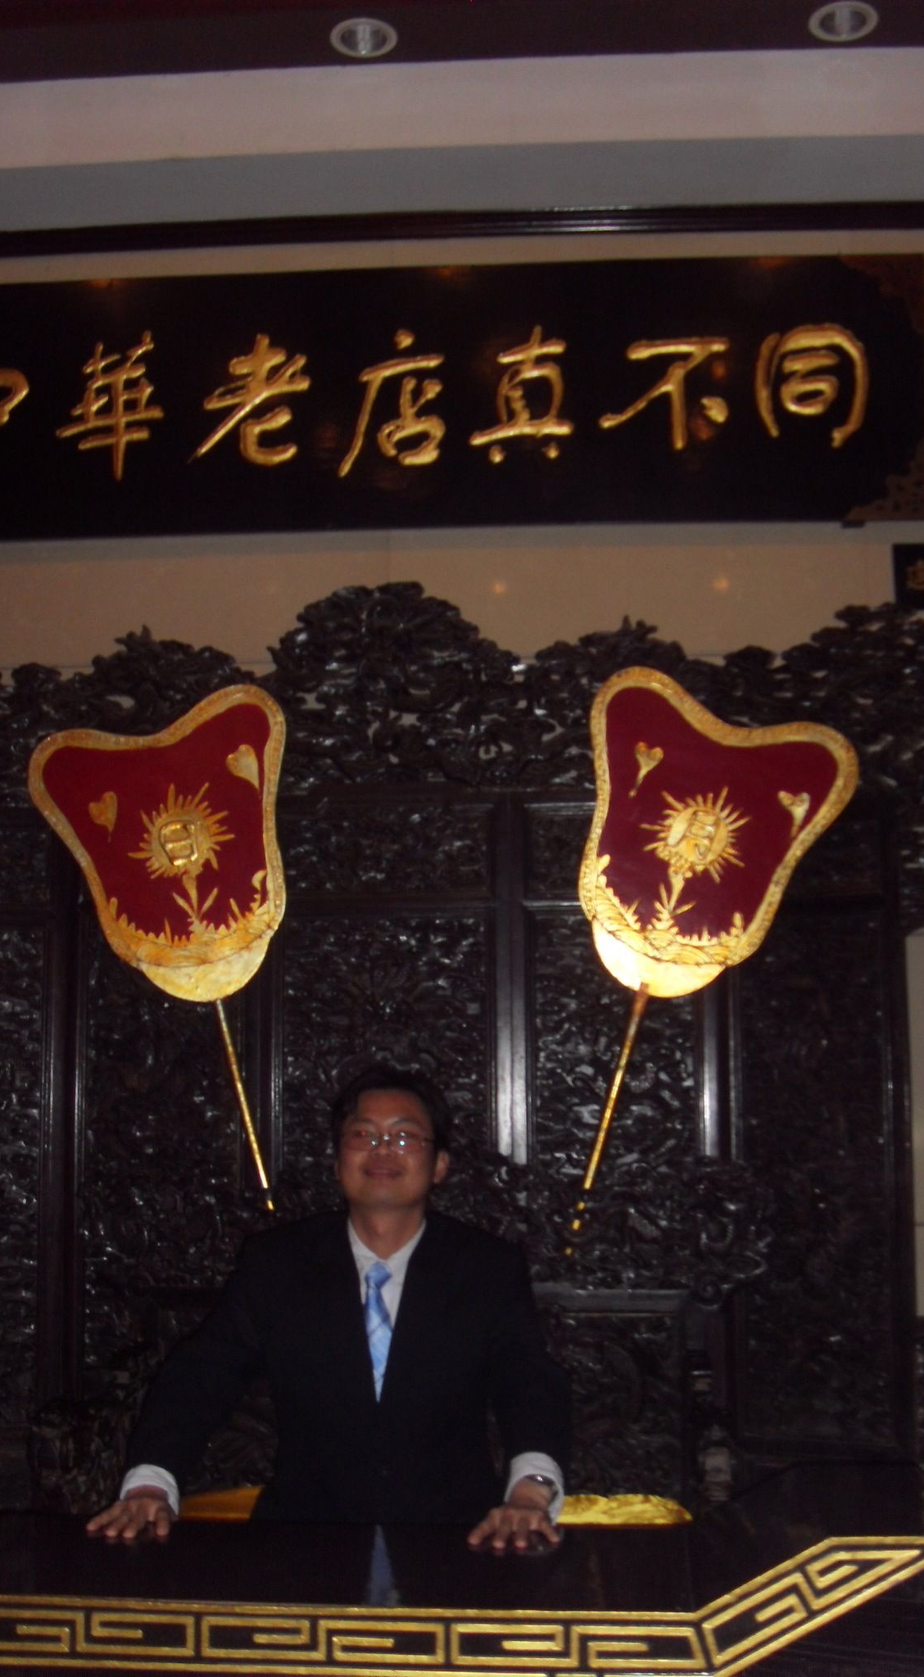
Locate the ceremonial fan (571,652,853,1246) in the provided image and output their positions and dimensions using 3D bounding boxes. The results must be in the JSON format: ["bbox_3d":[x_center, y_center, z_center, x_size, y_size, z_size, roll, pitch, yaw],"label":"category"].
[{"bbox_3d":[0.389,0.265,3.680,0.535,1.150,0.060,14,-6,6],"label":"ceremonial fan"}]

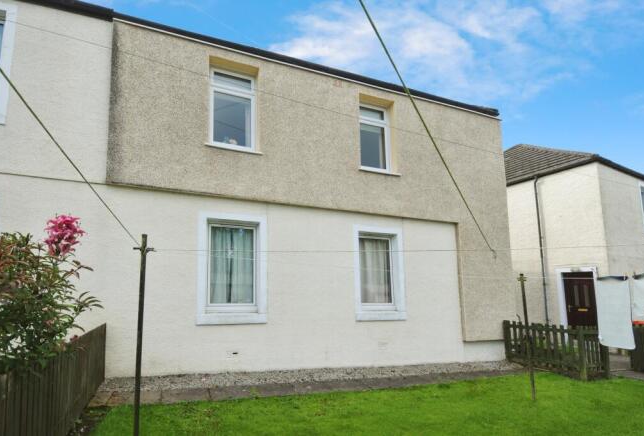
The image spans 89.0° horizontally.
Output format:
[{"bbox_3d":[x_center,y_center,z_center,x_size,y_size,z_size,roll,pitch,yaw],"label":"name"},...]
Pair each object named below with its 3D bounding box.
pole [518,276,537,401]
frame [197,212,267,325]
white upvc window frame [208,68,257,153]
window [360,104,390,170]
[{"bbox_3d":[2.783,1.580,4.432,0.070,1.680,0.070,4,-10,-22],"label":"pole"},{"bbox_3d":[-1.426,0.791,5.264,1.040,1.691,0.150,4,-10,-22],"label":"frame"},{"bbox_3d":[-1.571,-1.879,5.754,0.740,1.388,0.100,4,-10,-22],"label":"white upvc window frame"},{"bbox_3d":[1.069,-1.629,6.837,0.740,1.376,0.100,4,-10,-22],"label":"window"}]

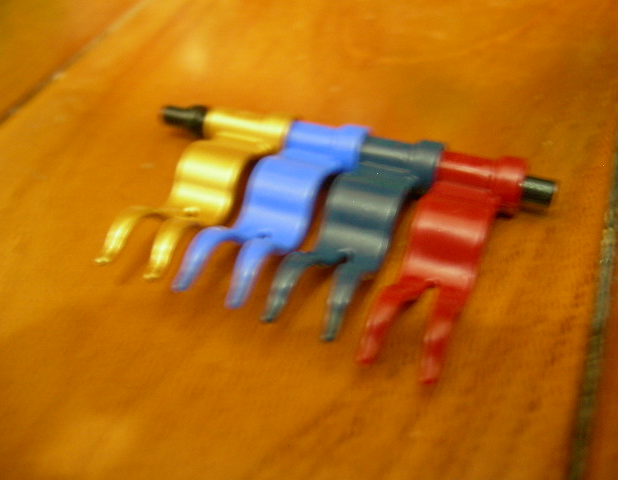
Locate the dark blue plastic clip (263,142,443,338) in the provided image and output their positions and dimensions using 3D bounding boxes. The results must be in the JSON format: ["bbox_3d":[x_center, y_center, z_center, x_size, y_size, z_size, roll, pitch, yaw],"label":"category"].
[{"bbox_3d":[0.006,-0.002,0.080,0.013,0.008,0.033,14,46,18],"label":"dark blue plastic clip"}]

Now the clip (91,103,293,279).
[{"bbox_3d":[-0.014,-0.007,0.086,0.013,0.008,0.033,14,43,18],"label":"clip"}]

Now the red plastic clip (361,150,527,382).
[{"bbox_3d":[0.016,0.001,0.077,0.013,0.008,0.033,14,51,18],"label":"red plastic clip"}]

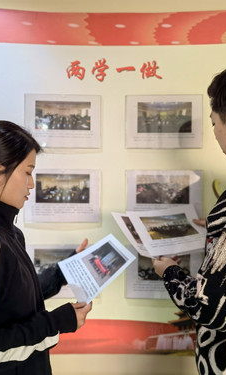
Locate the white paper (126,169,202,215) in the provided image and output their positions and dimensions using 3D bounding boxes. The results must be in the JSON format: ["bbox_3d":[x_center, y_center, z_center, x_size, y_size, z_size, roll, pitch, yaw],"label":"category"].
[{"bbox_3d":[0.203,0.038,1.528,0.297,0.210,0.008,0,0,3],"label":"white paper"}]

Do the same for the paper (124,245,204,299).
[{"bbox_3d":[0.204,0.331,1.528,0.297,0.210,0.008,0,0,3],"label":"paper"}]

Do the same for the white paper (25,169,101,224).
[{"bbox_3d":[-0.198,0.035,1.540,0.297,0.210,0.008,0,0,-4],"label":"white paper"}]

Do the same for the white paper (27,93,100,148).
[{"bbox_3d":[-0.197,-0.260,1.540,0.297,0.210,0.008,0,0,-4],"label":"white paper"}]

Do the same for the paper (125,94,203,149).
[{"bbox_3d":[0.203,-0.257,1.528,0.297,0.210,0.008,0,0,3],"label":"paper"}]

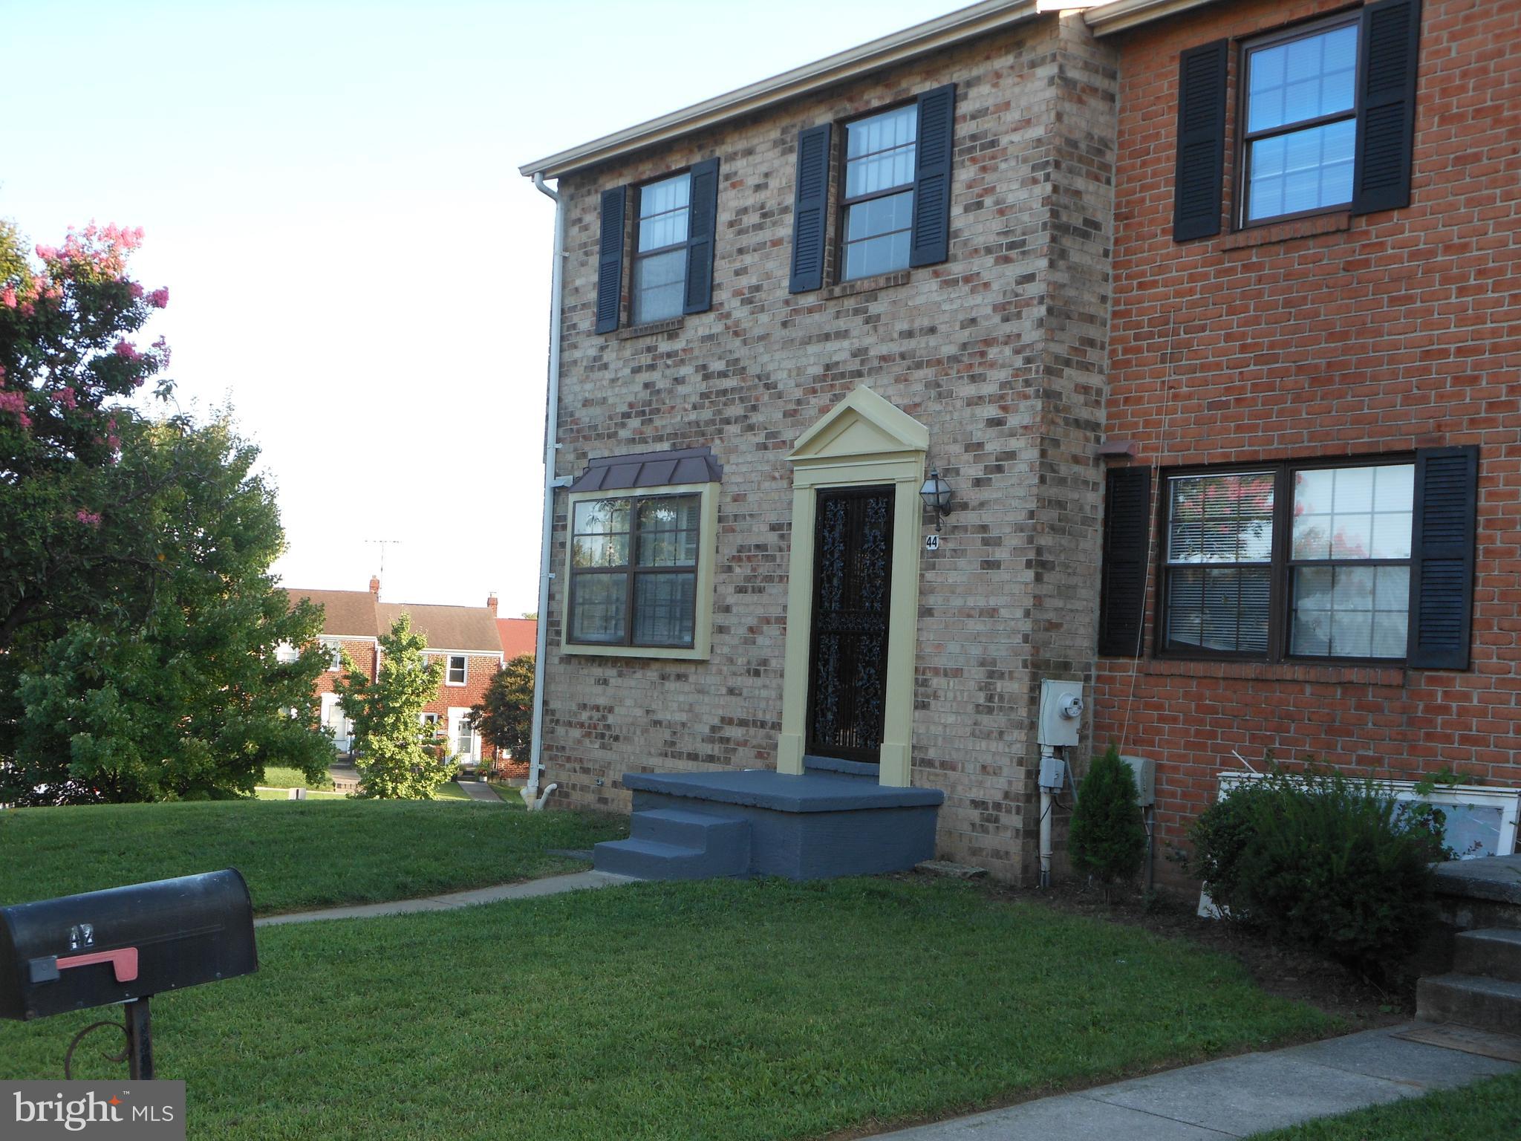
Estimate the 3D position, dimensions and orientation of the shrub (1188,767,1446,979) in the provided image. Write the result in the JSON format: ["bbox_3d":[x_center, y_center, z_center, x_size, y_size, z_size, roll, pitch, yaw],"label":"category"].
[{"bbox_3d":[2.938,1.559,10.083,1.050,1.040,1.400,4,-3,-36],"label":"shrub"}]

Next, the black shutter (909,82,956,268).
[{"bbox_3d":[1.232,-2.817,13.524,0.035,1.277,0.357,4,-3,-36],"label":"black shutter"}]

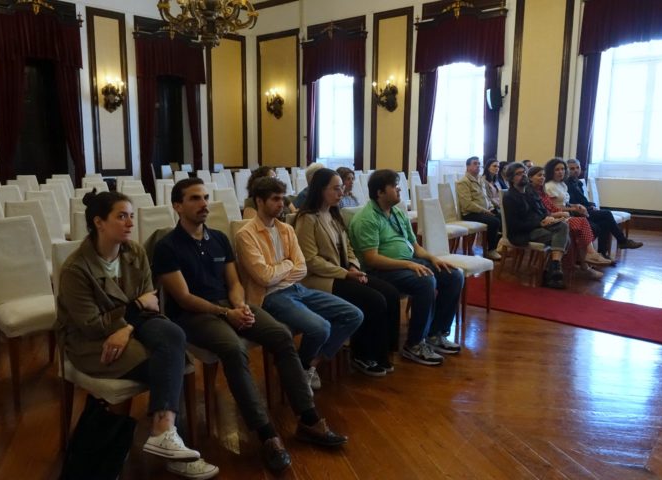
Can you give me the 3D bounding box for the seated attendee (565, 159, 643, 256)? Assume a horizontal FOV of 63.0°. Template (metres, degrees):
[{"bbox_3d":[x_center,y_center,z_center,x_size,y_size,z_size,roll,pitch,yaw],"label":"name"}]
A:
[{"bbox_3d":[3.516,-0.383,7.130,1.137,1.370,0.558,9,12,40],"label":"seated attendee"}]

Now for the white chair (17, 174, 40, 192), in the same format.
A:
[{"bbox_3d":[-4.425,-0.442,8.125,0.528,1.015,0.467,9,12,40],"label":"white chair"}]

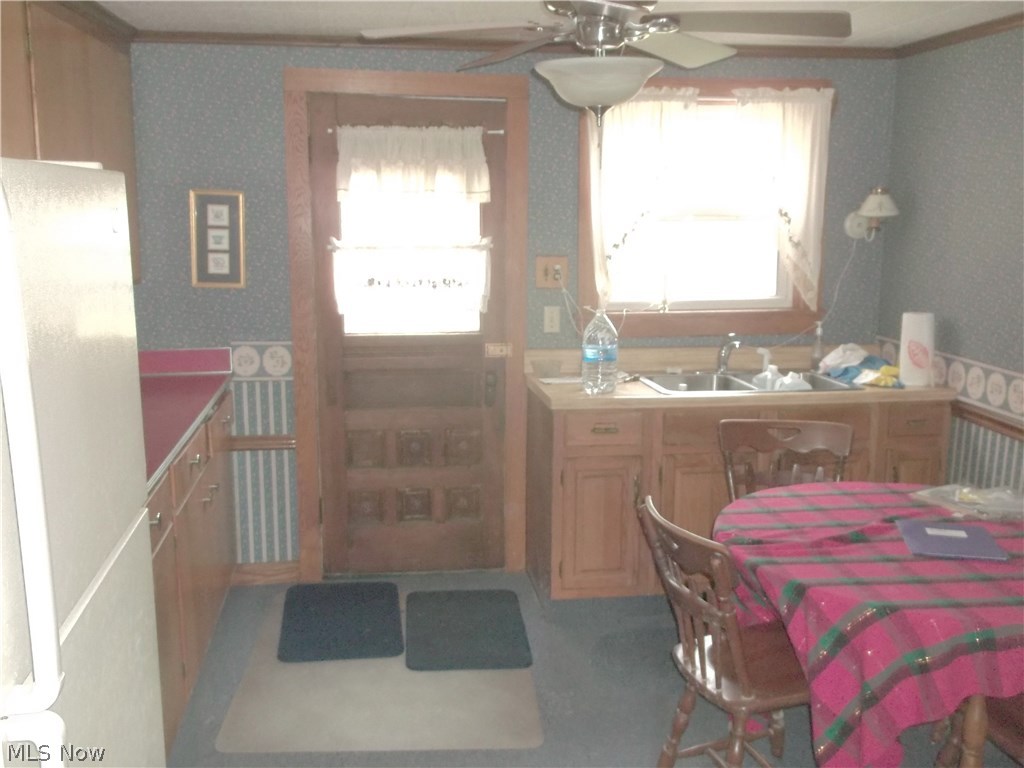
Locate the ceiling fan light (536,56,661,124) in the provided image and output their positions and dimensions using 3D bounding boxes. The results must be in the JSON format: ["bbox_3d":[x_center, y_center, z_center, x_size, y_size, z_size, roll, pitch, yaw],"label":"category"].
[{"bbox_3d":[0.221,-0.737,2.478,0.333,0.160,0.333,-1,11,-8],"label":"ceiling fan light"}]

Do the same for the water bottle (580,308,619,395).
[{"bbox_3d":[0.346,-0.136,3.838,0.140,0.325,0.140,-1,11,-8],"label":"water bottle"}]

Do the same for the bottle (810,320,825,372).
[{"bbox_3d":[1.351,-0.162,4.291,0.065,0.224,0.065,-1,11,-8],"label":"bottle"}]

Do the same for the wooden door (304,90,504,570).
[{"bbox_3d":[-0.427,-0.163,4.198,0.820,2.060,0.050,-1,11,-8],"label":"wooden door"}]

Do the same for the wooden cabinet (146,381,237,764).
[{"bbox_3d":[-1.403,0.584,3.345,0.610,0.905,1.660,-1,11,-8],"label":"wooden cabinet"}]

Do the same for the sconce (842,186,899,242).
[{"bbox_3d":[1.565,-0.734,4.223,0.178,0.235,0.250,-1,11,-8],"label":"sconce"}]

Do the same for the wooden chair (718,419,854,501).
[{"bbox_3d":[0.960,0.610,3.288,0.465,0.910,0.510,0,11,-1],"label":"wooden chair"}]

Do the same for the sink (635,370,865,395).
[{"bbox_3d":[0.973,0.070,4.094,0.830,0.190,0.500,-1,11,-8],"label":"sink"}]

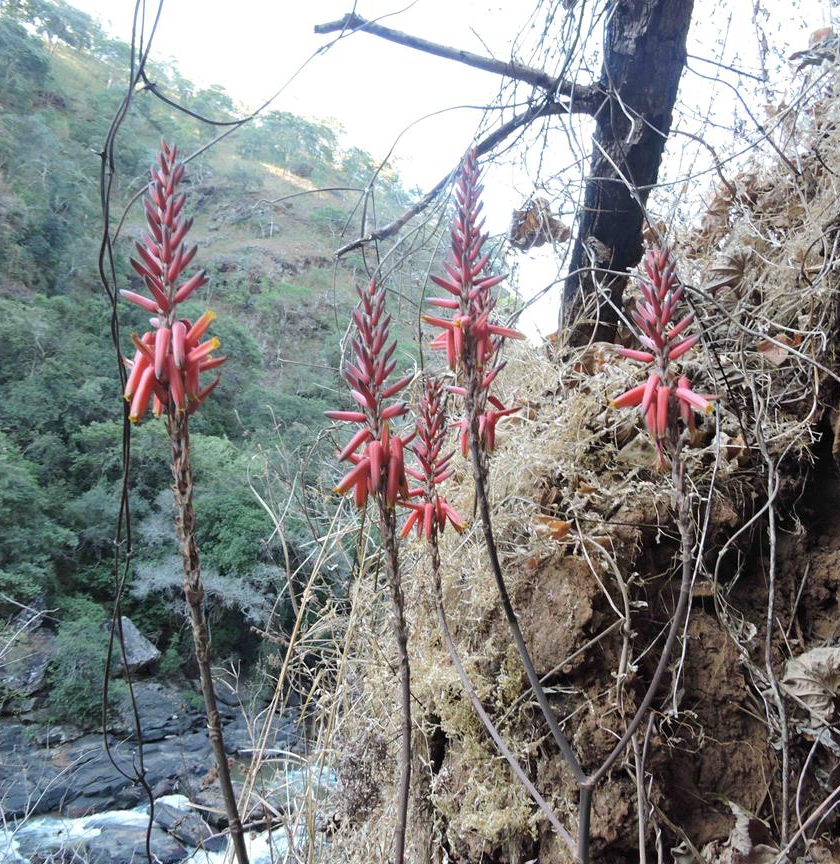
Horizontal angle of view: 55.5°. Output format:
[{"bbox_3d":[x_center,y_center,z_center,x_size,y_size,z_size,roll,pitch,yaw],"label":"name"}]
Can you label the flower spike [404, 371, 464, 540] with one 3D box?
[{"bbox_3d":[0.018,0.033,1.020,0.081,0.205,0.079,-1,2,0],"label":"flower spike"}]

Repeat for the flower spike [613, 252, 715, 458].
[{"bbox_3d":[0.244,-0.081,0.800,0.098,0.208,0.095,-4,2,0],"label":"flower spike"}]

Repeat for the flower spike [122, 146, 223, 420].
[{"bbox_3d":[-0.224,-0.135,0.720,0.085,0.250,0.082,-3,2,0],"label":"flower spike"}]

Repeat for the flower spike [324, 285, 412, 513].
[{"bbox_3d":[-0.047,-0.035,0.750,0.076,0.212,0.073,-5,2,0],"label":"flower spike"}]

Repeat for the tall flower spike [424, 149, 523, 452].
[{"bbox_3d":[0.060,-0.148,0.900,0.108,0.339,0.105,-1,2,0],"label":"tall flower spike"}]

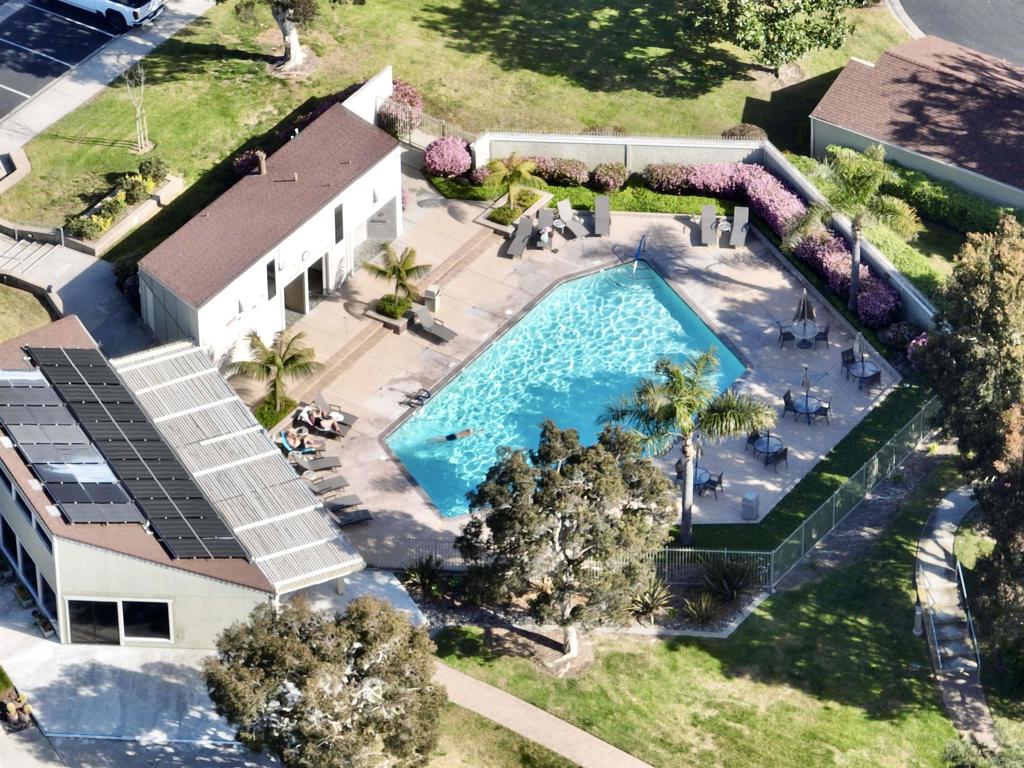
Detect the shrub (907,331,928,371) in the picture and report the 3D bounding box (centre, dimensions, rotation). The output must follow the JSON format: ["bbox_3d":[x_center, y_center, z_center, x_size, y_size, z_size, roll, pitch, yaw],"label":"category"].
[{"bbox_3d":[15.484,-1.187,179.433,1.350,1.350,1.350,0,36,0],"label":"shrub"}]

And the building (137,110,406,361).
[{"bbox_3d":[-9.351,-5.899,185.951,5.225,4.220,16.176,21,41,27],"label":"building"}]

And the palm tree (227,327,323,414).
[{"bbox_3d":[-8.853,-0.241,178.500,3.450,3.150,3.300,-1,36,0],"label":"palm tree"}]

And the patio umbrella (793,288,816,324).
[{"bbox_3d":[11.239,-2.548,182.314,0.920,2.540,0.900,-1,36,0],"label":"patio umbrella"}]

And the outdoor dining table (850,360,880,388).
[{"bbox_3d":[13.358,-0.246,180.635,1.090,0.730,1.090,-1,36,0],"label":"outdoor dining table"}]

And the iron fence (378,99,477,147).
[{"bbox_3d":[-3.443,-9.941,190.660,5.010,1.700,0.100,24,43,29],"label":"iron fence"}]

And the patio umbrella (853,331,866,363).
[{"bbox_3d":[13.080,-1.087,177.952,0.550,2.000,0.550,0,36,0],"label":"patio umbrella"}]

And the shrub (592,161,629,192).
[{"bbox_3d":[3.959,-8.340,191.425,1.430,1.250,1.400,-1,36,0],"label":"shrub"}]

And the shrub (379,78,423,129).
[{"bbox_3d":[-4.419,-11.320,192.206,1.850,1.900,2.000,0,36,0],"label":"shrub"}]

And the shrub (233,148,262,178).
[{"bbox_3d":[-10.346,-8.526,188.438,1.500,1.700,1.500,0,36,0],"label":"shrub"}]

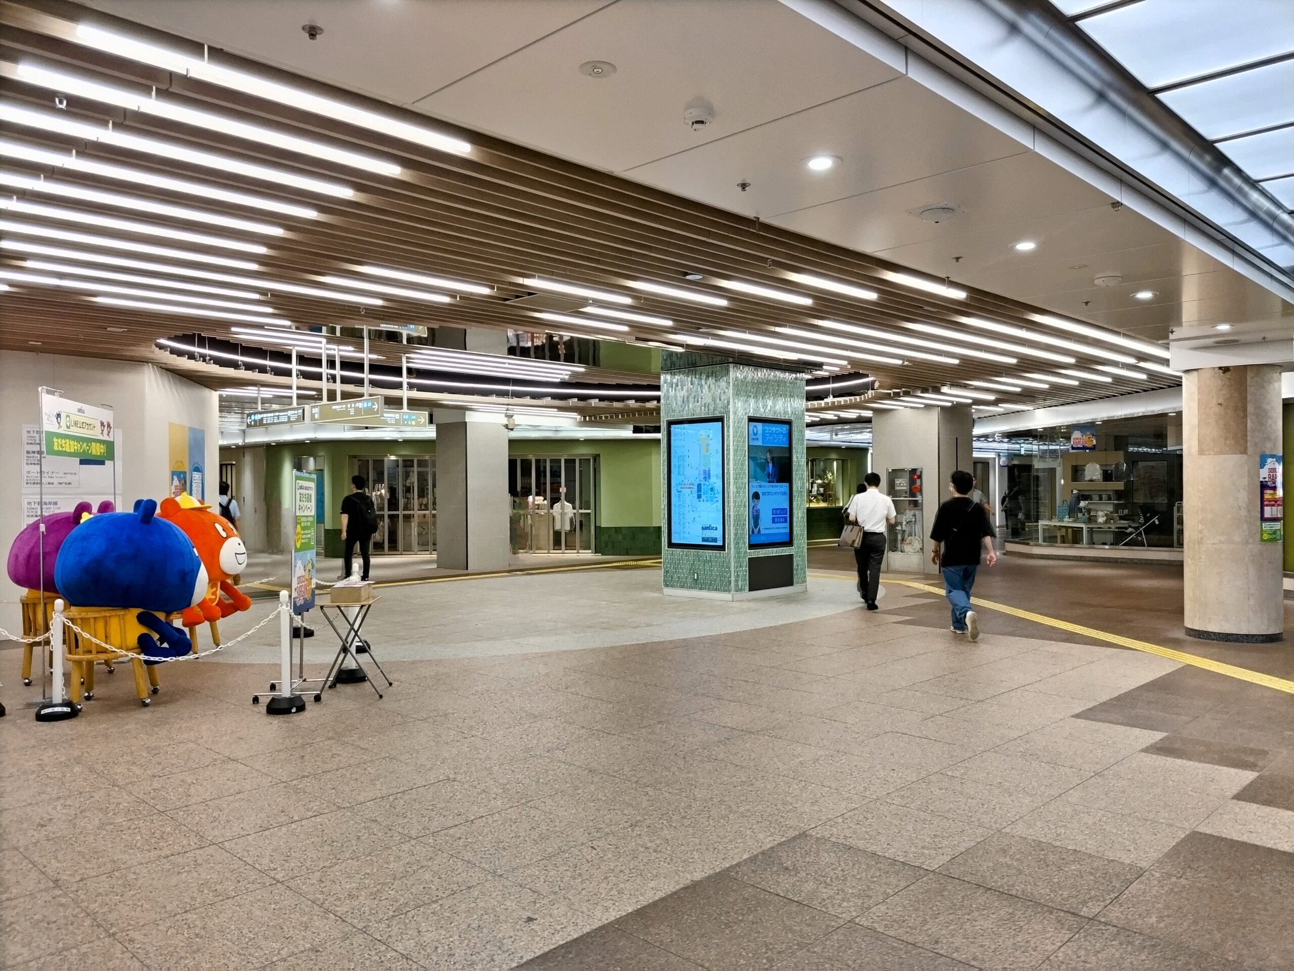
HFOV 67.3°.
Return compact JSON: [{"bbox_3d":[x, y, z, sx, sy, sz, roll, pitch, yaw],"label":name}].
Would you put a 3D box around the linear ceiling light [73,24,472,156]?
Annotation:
[{"bbox_3d":[-1.193,-1.343,3.372,0.045,0.045,1.402,-1,-1,45],"label":"linear ceiling light"}]

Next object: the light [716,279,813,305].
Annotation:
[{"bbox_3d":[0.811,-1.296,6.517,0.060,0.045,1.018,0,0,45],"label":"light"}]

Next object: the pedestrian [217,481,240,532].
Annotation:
[{"bbox_3d":[-6.690,0.750,15.400,0.500,1.640,0.450,0,0,-30],"label":"pedestrian"}]

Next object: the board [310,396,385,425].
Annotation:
[{"bbox_3d":[-3.550,-0.895,11.470,1.690,0.220,0.080,0,0,45],"label":"board"}]

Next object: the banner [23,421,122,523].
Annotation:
[{"bbox_3d":[-5.720,-0.131,9.670,0.030,1.050,0.870,0,0,45],"label":"banner"}]

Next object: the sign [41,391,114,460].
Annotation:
[{"bbox_3d":[-4.467,-0.433,7.688,0.030,0.450,1.501,0,0,-12],"label":"sign"}]

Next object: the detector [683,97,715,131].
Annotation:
[{"bbox_3d":[0.191,-1.334,3.563,0.108,0.068,0.108,-1,-1,45],"label":"detector"}]

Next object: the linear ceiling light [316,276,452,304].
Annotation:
[{"bbox_3d":[-1.699,-1.297,6.412,0.060,0.045,1.004,0,0,45],"label":"linear ceiling light"}]

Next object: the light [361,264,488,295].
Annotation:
[{"bbox_3d":[-1.379,-1.298,6.116,0.060,0.045,0.989,0,0,45],"label":"light"}]

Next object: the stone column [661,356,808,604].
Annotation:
[{"bbox_3d":[1.286,-0.033,14.110,1.304,3.200,1.706,-1,-1,45],"label":"stone column"}]

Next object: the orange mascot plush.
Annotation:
[{"bbox_3d":[-4.190,0.700,9.000,0.950,1.240,0.820,0,0,7],"label":"orange mascot plush"}]

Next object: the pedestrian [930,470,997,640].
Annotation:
[{"bbox_3d":[3.257,0.688,9.976,0.660,1.687,0.580,0,0,14],"label":"pedestrian"}]

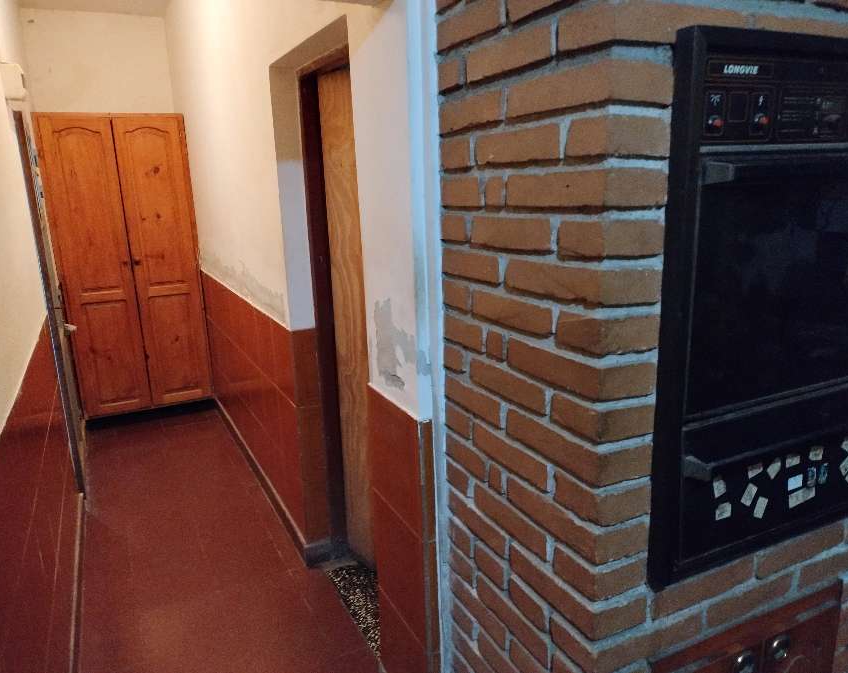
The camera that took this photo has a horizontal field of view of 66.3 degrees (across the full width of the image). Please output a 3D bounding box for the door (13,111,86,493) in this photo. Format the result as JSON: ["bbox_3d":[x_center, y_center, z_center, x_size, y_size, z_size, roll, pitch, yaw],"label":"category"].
[{"bbox_3d":[-2.065,-0.168,3.630,0.104,2.008,0.832,-8,14,-25],"label":"door"}]

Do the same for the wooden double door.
[{"bbox_3d":[-2.066,-0.486,4.616,0.904,2.093,0.088,-8,14,-25],"label":"wooden double door"}]

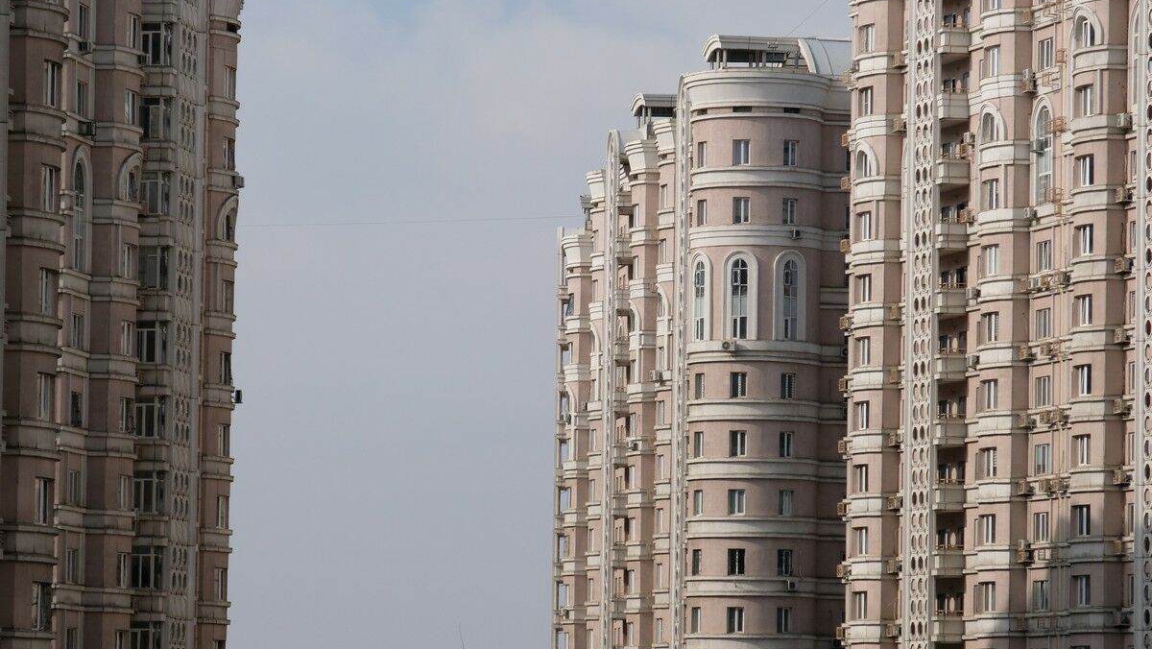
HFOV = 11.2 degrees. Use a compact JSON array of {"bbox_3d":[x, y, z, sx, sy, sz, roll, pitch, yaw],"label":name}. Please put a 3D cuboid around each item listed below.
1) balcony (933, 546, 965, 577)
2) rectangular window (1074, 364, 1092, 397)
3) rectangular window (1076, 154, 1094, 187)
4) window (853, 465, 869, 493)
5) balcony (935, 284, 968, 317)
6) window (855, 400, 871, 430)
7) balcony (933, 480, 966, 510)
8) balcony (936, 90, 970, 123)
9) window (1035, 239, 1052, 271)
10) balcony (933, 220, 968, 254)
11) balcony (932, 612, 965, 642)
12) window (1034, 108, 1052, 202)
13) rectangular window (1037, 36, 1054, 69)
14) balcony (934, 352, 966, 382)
[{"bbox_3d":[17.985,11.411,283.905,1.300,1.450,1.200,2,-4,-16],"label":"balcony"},{"bbox_3d":[22.774,2.478,264.272,0.250,1.420,1.750,2,-4,-19],"label":"rectangular window"},{"bbox_3d":[22.916,-6.933,264.926,0.250,1.420,1.750,2,-4,-19],"label":"rectangular window"},{"bbox_3d":[14.189,7.728,293.483,0.250,1.420,1.750,2,-4,-19],"label":"window"},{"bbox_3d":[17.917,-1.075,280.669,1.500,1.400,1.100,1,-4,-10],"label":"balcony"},{"bbox_3d":[13.920,4.407,286.000,0.220,1.420,1.350,3,-4,-28],"label":"window"},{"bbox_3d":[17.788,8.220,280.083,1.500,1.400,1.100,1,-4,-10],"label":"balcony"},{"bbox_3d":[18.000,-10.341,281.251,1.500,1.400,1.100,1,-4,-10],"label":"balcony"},{"bbox_3d":[21.343,-3.130,268.500,0.200,1.420,1.600,3,-4,-28],"label":"window"},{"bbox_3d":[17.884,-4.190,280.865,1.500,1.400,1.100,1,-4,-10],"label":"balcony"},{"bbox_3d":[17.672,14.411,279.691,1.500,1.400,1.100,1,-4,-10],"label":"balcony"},{"bbox_3d":[21.774,-7.899,274.483,0.250,4.300,2.000,2,-4,-16],"label":"window"},{"bbox_3d":[21.934,-12.659,274.812,0.200,1.420,1.800,2,-4,-16],"label":"rectangular window"},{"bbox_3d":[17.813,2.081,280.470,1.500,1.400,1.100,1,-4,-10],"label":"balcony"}]

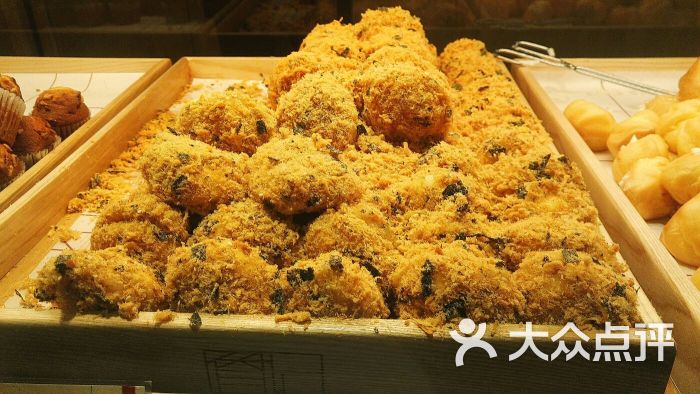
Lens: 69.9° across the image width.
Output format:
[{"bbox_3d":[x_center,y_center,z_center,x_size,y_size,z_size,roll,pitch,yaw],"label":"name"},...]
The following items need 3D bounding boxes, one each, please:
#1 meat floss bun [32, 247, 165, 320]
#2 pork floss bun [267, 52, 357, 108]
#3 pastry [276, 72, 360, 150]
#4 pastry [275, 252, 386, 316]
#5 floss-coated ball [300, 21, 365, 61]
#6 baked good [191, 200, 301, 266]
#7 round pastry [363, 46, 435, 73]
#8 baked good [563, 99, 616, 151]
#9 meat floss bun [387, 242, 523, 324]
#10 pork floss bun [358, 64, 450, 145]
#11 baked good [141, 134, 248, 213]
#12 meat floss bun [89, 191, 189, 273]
[{"bbox_3d":[-0.186,0.067,0.373,0.094,0.054,0.075,1,33,5],"label":"meat floss bun"},{"bbox_3d":[-0.038,-0.116,0.509,0.088,0.058,0.078,1,32,4],"label":"pork floss bun"},{"bbox_3d":[-0.029,-0.077,0.457,0.076,0.060,0.080,1,32,4],"label":"pastry"},{"bbox_3d":[-0.011,0.058,0.325,0.072,0.047,0.060,1,32,4],"label":"pastry"},{"bbox_3d":[-0.021,-0.194,0.646,0.086,0.061,0.081,-2,32,1],"label":"floss-coated ball"},{"bbox_3d":[-0.084,0.035,0.403,0.086,0.061,0.077,1,33,5],"label":"baked good"},{"bbox_3d":[0.057,-0.150,0.589,0.084,0.056,0.080,1,33,5],"label":"round pastry"},{"bbox_3d":[0.256,-0.077,0.532,0.052,0.048,0.053,1,32,4],"label":"baked good"},{"bbox_3d":[0.069,0.057,0.324,0.086,0.050,0.068,1,32,4],"label":"meat floss bun"},{"bbox_3d":[0.050,-0.085,0.455,0.082,0.064,0.080,1,32,4],"label":"pork floss bun"},{"bbox_3d":[-0.119,-0.018,0.382,0.083,0.056,0.070,1,32,4],"label":"baked good"},{"bbox_3d":[-0.177,0.030,0.428,0.082,0.061,0.078,1,33,5],"label":"meat floss bun"}]

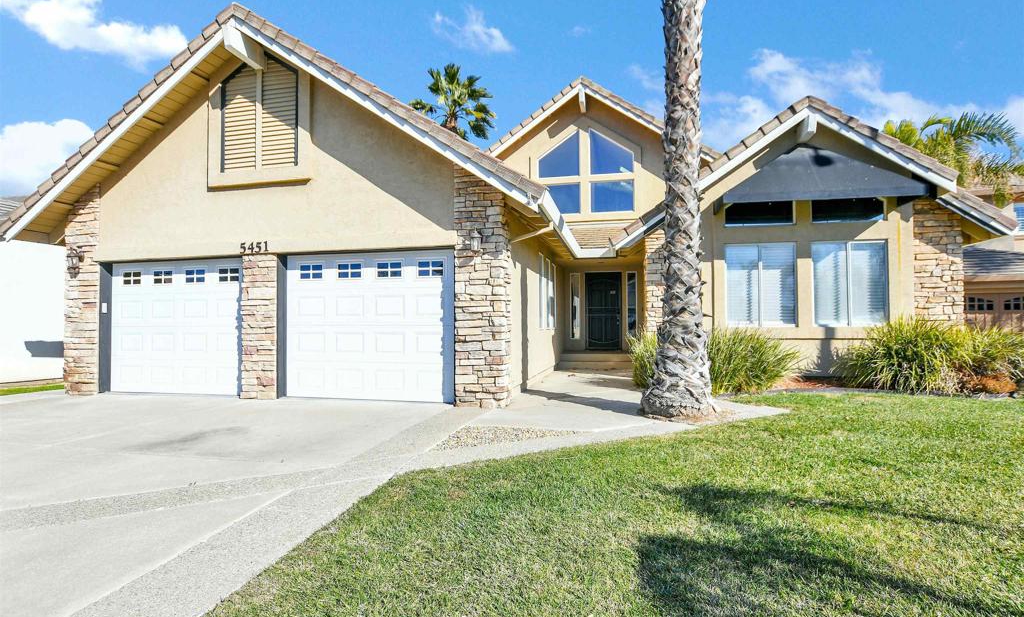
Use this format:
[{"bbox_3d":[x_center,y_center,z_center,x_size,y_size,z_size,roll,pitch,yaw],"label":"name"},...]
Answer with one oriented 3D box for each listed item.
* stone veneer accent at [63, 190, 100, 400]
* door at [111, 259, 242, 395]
[{"bbox_3d":[-7.032,-0.302,7.622,0.720,3.460,0.300,-1,-1,13],"label":"stone veneer accent"},{"bbox_3d":[-5.354,0.287,7.345,2.763,2.125,0.080,-1,-1,13],"label":"door"}]

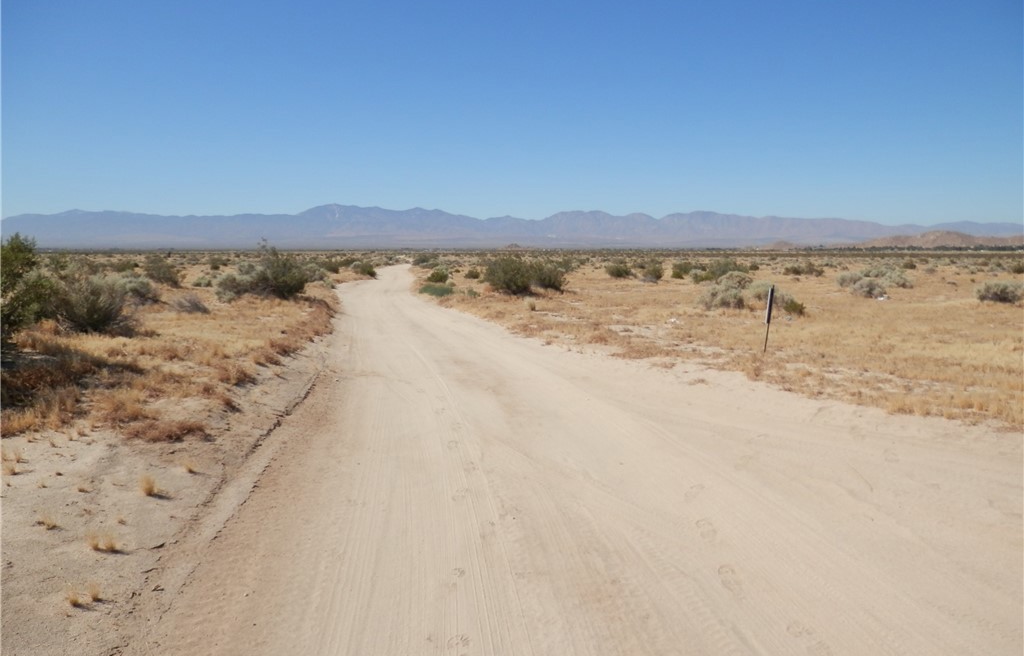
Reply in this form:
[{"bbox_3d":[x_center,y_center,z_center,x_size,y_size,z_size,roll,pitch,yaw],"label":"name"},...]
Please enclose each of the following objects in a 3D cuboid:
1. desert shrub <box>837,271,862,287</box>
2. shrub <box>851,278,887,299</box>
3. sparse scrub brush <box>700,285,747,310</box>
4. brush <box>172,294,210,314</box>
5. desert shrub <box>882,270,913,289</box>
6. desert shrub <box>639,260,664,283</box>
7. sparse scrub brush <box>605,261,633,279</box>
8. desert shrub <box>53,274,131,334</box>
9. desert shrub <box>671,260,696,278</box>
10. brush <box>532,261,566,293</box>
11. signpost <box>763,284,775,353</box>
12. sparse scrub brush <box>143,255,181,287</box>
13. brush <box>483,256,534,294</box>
[{"bbox_3d":[13.993,-2.077,30.626,0.981,0.606,0.923,3,7,24],"label":"desert shrub"},{"bbox_3d":[12.030,-1.331,24.884,1.062,0.601,0.977,3,7,26],"label":"shrub"},{"bbox_3d":[5.306,-0.789,18.516,1.109,0.600,0.981,2,6,16],"label":"sparse scrub brush"},{"bbox_3d":[-7.141,-0.542,16.454,0.777,0.405,0.652,-3,7,-23],"label":"brush"},{"bbox_3d":[16.107,-2.030,30.818,1.147,0.730,1.055,3,7,27],"label":"desert shrub"},{"bbox_3d":[6.962,-2.860,36.846,1.275,1.101,1.173,1,6,11],"label":"desert shrub"},{"bbox_3d":[5.951,-3.218,41.274,1.549,0.872,1.425,1,6,8],"label":"sparse scrub brush"},{"bbox_3d":[-7.235,-0.444,12.666,1.226,1.009,1.075,-3,7,-30],"label":"desert shrub"},{"bbox_3d":[9.406,-3.171,40.508,1.282,0.940,1.180,1,6,13],"label":"desert shrub"},{"bbox_3d":[1.279,-1.908,26.963,1.423,1.102,1.329,0,6,3],"label":"brush"},{"bbox_3d":[3.716,-0.134,10.672,0.070,0.978,0.200,6,8,11],"label":"signpost"},{"bbox_3d":[-15.204,-2.473,32.096,1.494,1.340,1.375,-3,7,-25],"label":"sparse scrub brush"},{"bbox_3d":[-0.129,-1.949,27.247,1.773,1.328,1.631,0,6,0],"label":"brush"}]

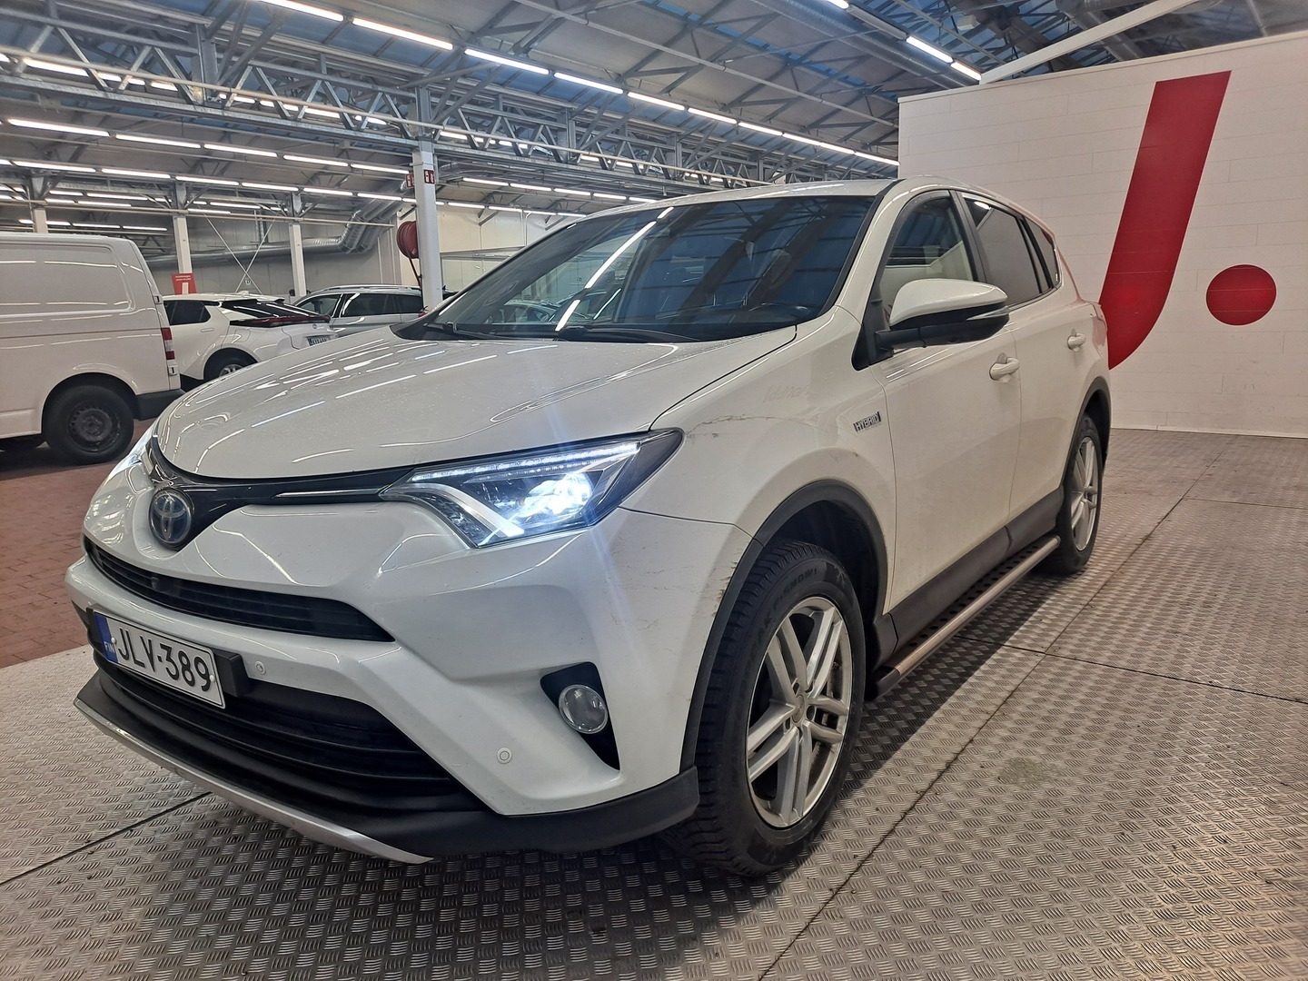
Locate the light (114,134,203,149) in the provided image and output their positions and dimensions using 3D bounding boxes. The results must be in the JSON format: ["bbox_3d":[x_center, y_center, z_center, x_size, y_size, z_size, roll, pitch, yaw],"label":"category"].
[{"bbox_3d":[-9.057,-6.392,17.319,0.090,0.070,1.500,6,13,37],"label":"light"}]

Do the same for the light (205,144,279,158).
[{"bbox_3d":[-8.011,-6.583,18.329,0.110,0.060,1.480,7,13,37],"label":"light"}]

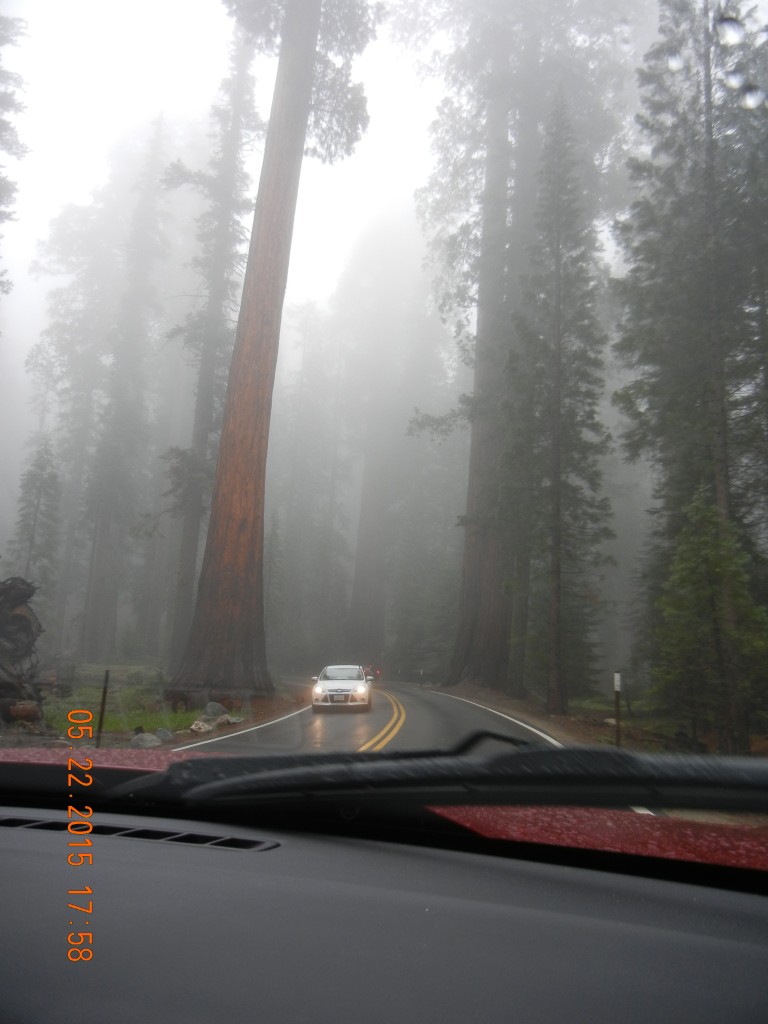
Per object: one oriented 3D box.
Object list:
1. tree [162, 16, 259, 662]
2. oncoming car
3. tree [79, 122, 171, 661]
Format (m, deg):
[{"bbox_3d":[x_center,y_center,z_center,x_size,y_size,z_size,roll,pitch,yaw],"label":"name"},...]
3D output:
[{"bbox_3d":[-14.548,-15.269,74.347,7.300,57.350,7.300,3,-11,0],"label":"tree"},{"bbox_3d":[-1.360,5.830,29.500,1.850,1.470,4.450,1,-11,1],"label":"oncoming car"},{"bbox_3d":[-26.559,-14.630,96.187,8.800,61.300,8.800,3,-11,0],"label":"tree"}]

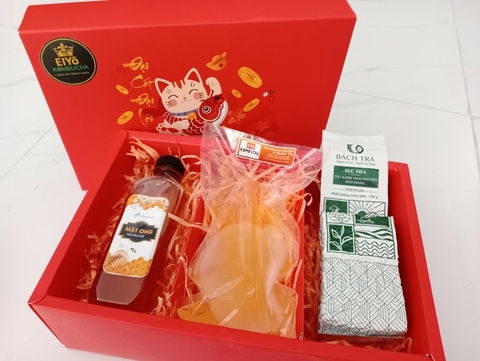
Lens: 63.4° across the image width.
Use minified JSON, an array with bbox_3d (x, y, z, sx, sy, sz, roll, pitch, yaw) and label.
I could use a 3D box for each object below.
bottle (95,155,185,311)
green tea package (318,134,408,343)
[{"bbox_3d":[-0.090,0.050,0.399,0.050,0.050,0.156,4,64,15],"label":"bottle"},{"bbox_3d":[0.109,0.048,0.373,0.067,0.050,0.193,6,59,4],"label":"green tea package"}]

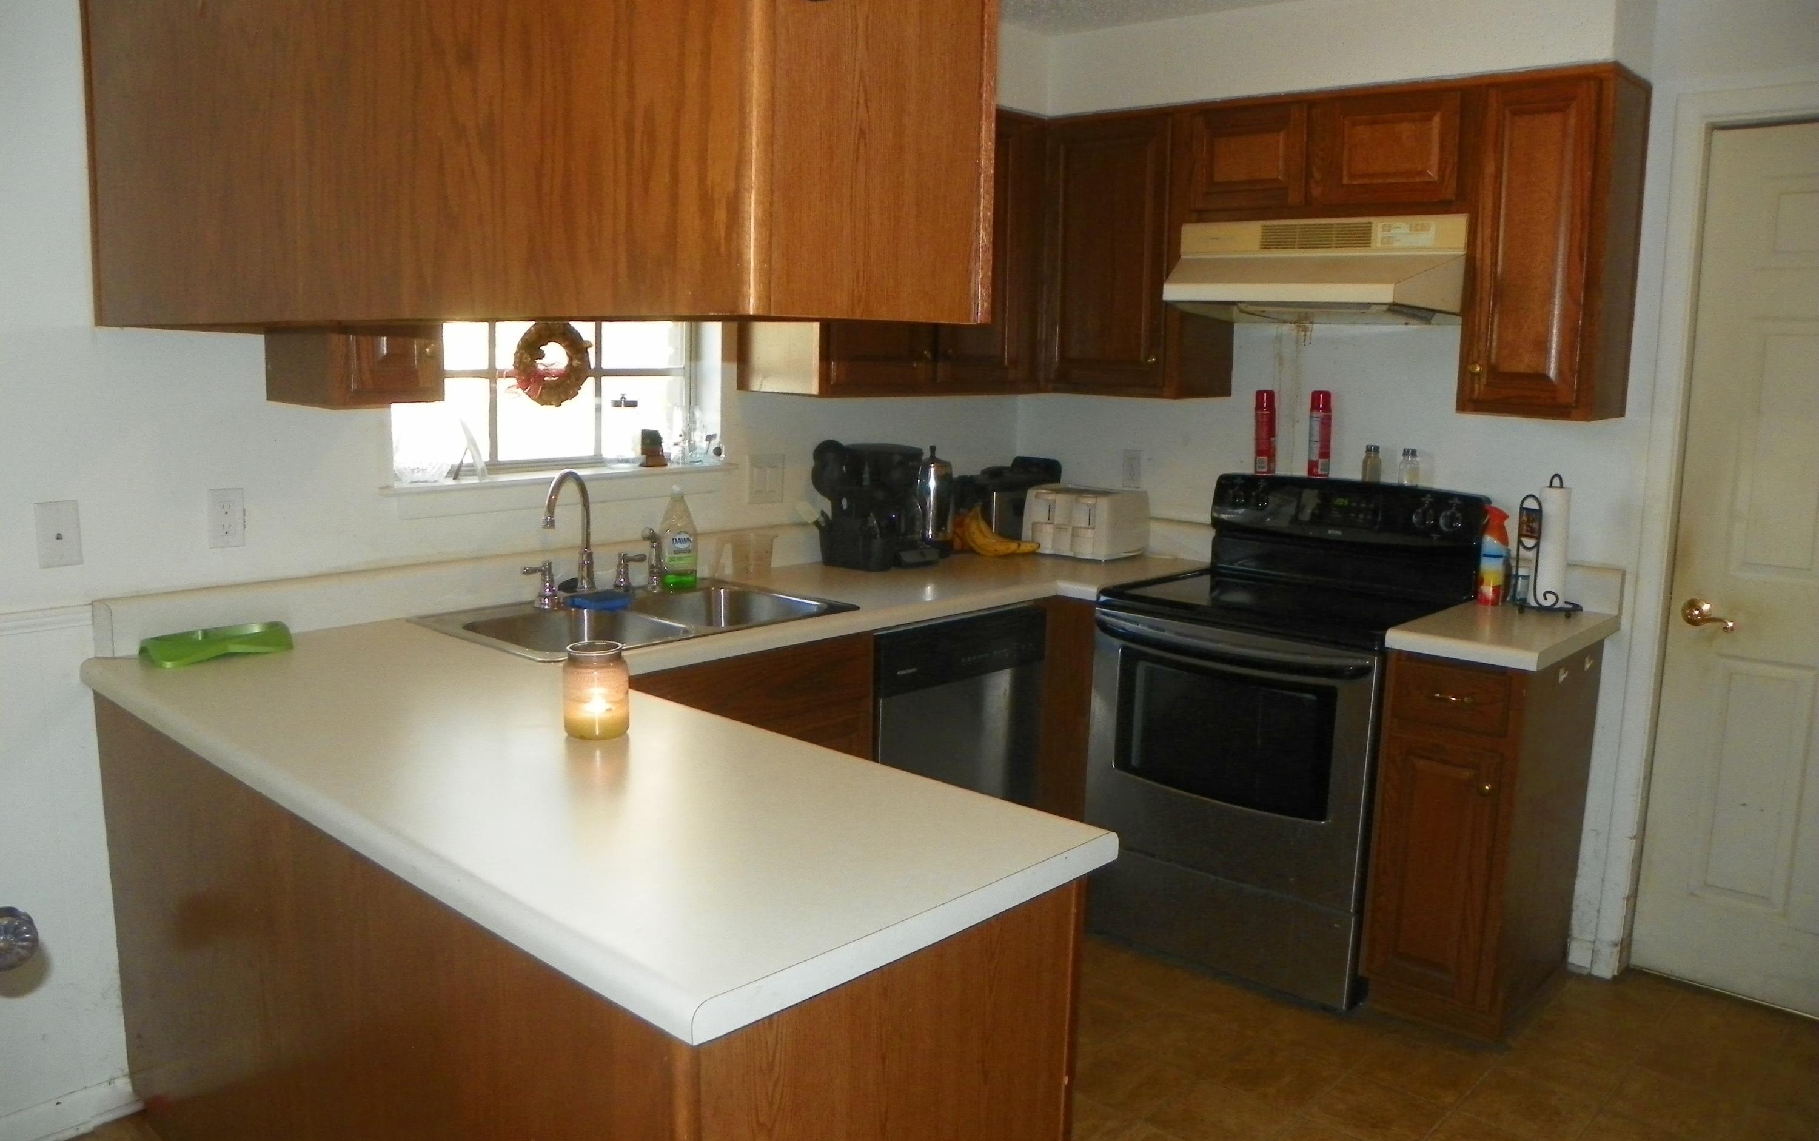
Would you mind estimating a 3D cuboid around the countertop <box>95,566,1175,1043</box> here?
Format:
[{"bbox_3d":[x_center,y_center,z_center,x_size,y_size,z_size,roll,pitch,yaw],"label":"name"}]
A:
[{"bbox_3d":[0.072,0.158,2.841,1.860,0.042,2.760,9,12,42],"label":"countertop"}]

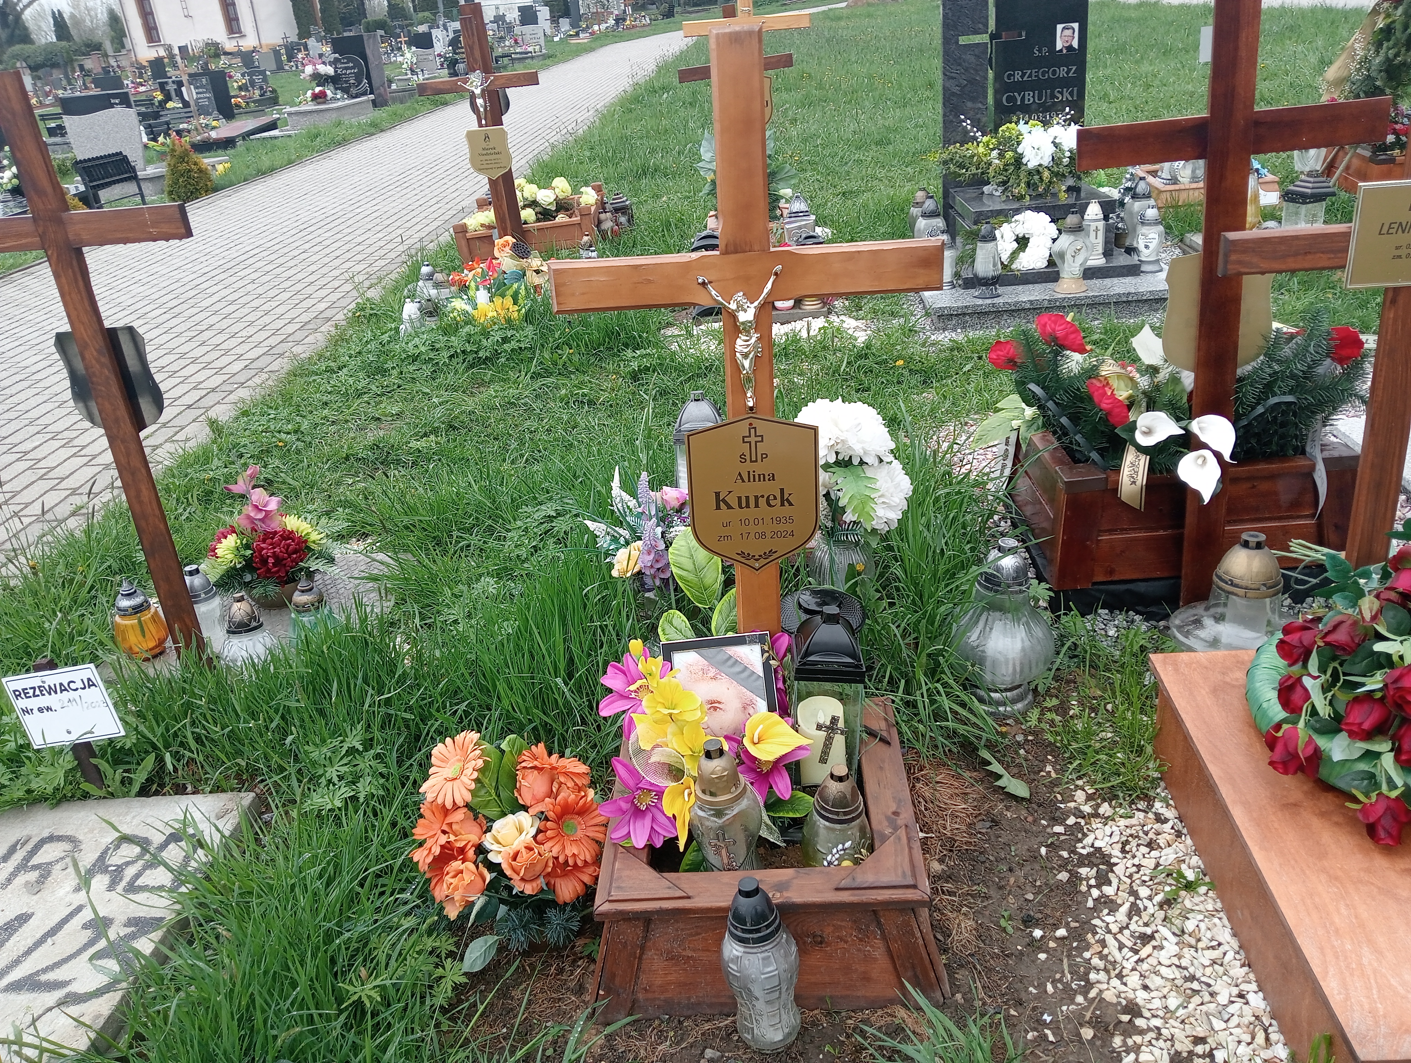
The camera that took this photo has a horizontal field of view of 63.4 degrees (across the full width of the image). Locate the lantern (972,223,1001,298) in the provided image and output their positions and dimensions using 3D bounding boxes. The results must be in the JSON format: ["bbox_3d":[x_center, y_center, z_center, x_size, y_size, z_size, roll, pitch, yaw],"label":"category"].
[{"bbox_3d":[1.097,-1.058,4.447,0.114,0.294,0.114,-4,24,4],"label":"lantern"}]

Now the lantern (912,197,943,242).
[{"bbox_3d":[0.980,-1.281,4.947,0.143,0.325,0.143,-3,25,5],"label":"lantern"}]

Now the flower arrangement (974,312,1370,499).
[{"bbox_3d":[1.067,-0.299,2.638,0.913,0.406,0.467,-4,24,4],"label":"flower arrangement"}]

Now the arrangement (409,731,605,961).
[{"bbox_3d":[-0.314,0.503,1.818,0.315,0.335,0.284,-4,24,4],"label":"arrangement"}]

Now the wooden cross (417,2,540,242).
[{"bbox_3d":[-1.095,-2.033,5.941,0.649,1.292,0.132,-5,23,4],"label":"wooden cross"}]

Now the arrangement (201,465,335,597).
[{"bbox_3d":[-1.053,0.015,2.721,0.320,0.340,0.270,-3,25,5],"label":"arrangement"}]

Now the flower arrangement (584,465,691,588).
[{"bbox_3d":[-0.149,0.020,2.725,0.304,0.345,0.264,-4,24,4],"label":"flower arrangement"}]

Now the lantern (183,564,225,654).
[{"bbox_3d":[-1.123,0.172,2.554,0.090,0.210,0.090,-3,25,5],"label":"lantern"}]

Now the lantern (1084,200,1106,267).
[{"bbox_3d":[1.736,-1.331,5.077,0.102,0.262,0.102,-3,25,4],"label":"lantern"}]

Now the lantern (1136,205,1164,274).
[{"bbox_3d":[1.789,-1.180,4.599,0.122,0.274,0.122,7,27,28],"label":"lantern"}]

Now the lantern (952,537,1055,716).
[{"bbox_3d":[0.559,0.176,2.112,0.188,0.350,0.188,-3,25,5],"label":"lantern"}]

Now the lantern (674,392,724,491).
[{"bbox_3d":[-0.005,-0.174,3.236,0.140,0.390,0.140,-3,25,4],"label":"lantern"}]

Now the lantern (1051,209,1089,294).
[{"bbox_3d":[1.567,-1.206,4.891,0.163,0.325,0.163,-2,26,8],"label":"lantern"}]

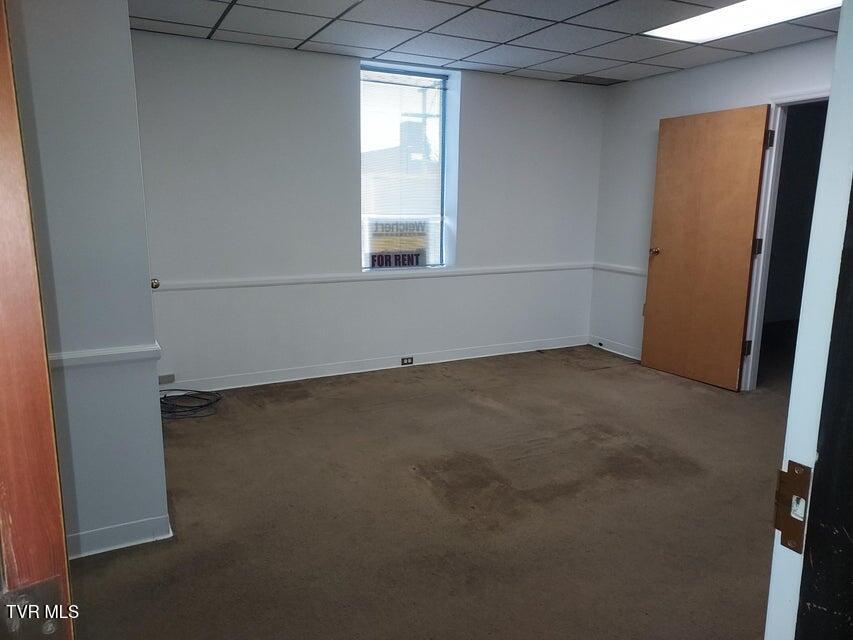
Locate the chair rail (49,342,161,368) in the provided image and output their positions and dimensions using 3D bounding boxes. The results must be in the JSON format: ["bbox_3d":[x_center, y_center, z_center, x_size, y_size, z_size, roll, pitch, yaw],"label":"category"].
[{"bbox_3d":[-1.310,0.158,2.403,0.430,0.068,0.035,-5,14,-26],"label":"chair rail"}]

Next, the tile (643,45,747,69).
[{"bbox_3d":[1.994,-1.977,4.450,0.535,0.020,0.605,-5,13,-26],"label":"tile"}]

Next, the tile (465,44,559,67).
[{"bbox_3d":[0.679,-2.017,4.513,0.610,0.020,0.610,-5,14,-26],"label":"tile"}]

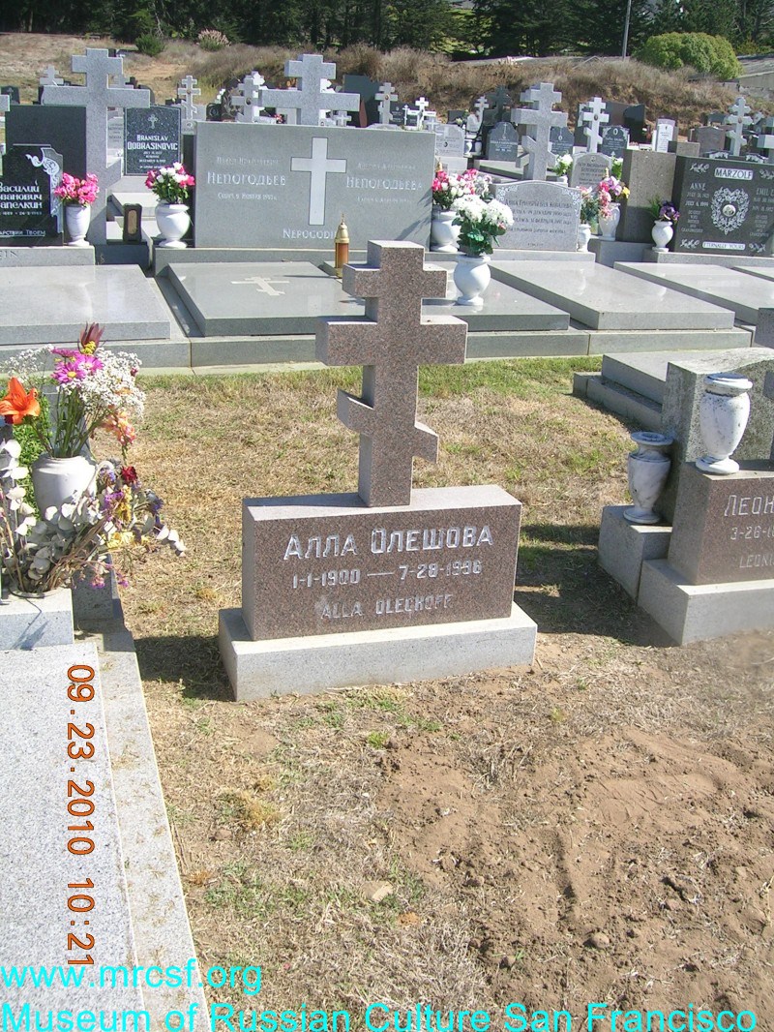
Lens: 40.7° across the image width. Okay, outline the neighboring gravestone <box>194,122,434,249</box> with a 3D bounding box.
[{"bbox_3d":[-0.532,-2.451,7.825,1.810,0.868,0.150,-4,23,-17],"label":"neighboring gravestone"}]

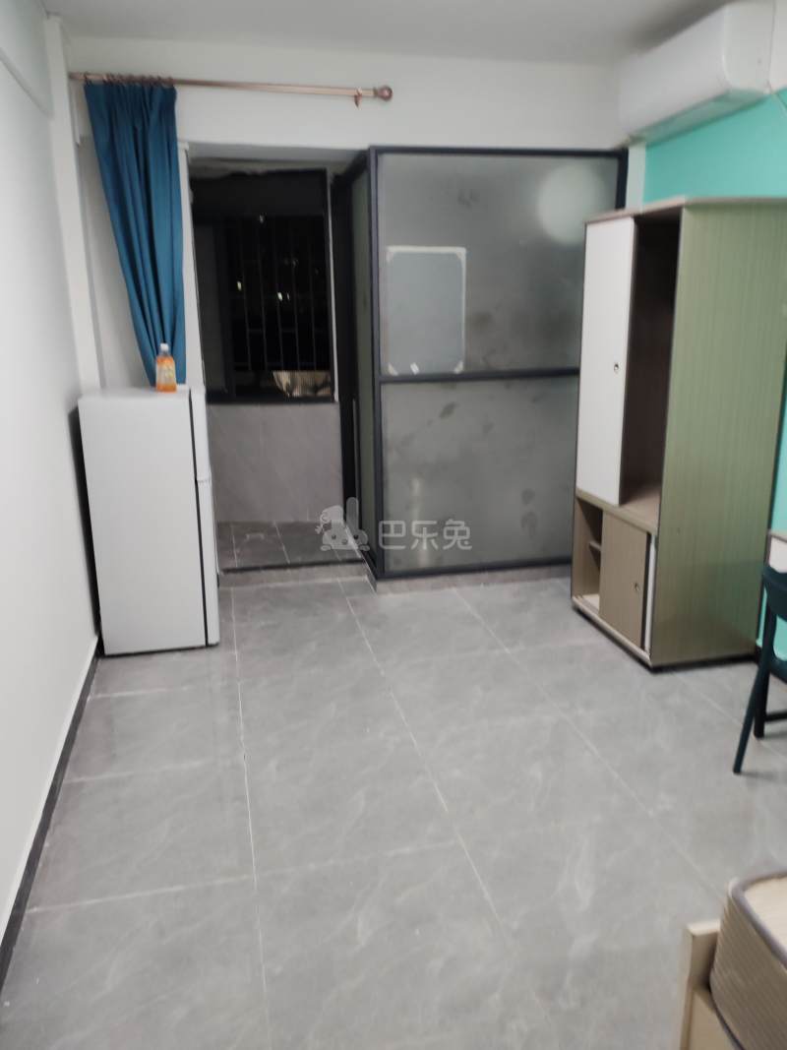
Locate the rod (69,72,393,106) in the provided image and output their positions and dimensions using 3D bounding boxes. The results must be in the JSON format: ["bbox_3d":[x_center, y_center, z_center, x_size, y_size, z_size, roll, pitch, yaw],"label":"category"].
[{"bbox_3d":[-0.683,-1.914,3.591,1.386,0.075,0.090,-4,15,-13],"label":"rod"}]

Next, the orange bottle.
[{"bbox_3d":[-1.011,-0.702,3.640,0.077,0.212,0.077,-4,15,-12],"label":"orange bottle"}]

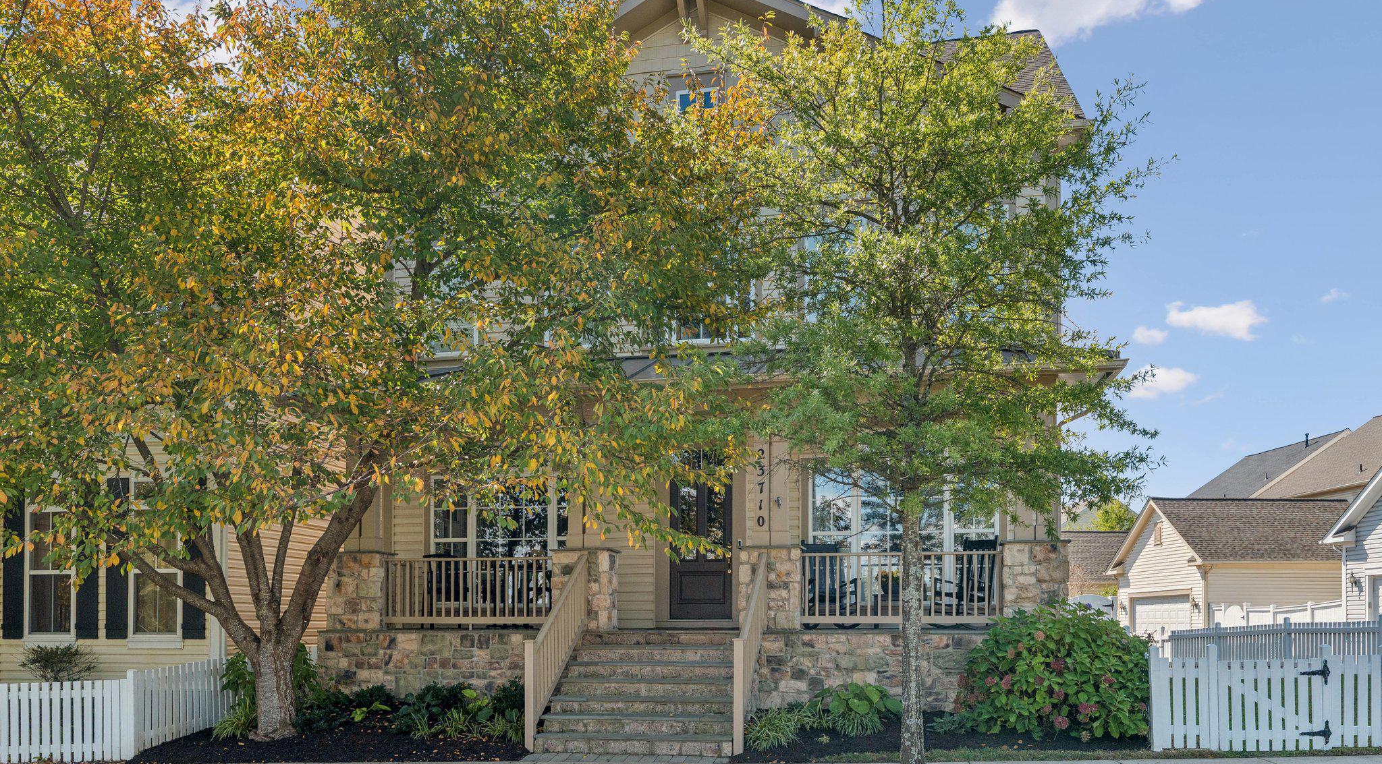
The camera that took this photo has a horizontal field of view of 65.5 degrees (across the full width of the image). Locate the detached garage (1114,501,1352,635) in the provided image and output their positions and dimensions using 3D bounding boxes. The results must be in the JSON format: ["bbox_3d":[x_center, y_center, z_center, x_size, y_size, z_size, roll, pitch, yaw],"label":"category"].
[{"bbox_3d":[21.100,7.350,40.700,7.600,5.800,7.500,0,0,-2],"label":"detached garage"}]

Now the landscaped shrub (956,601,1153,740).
[{"bbox_3d":[3.900,3.090,11.500,2.000,1.420,1.600,0,0,7],"label":"landscaped shrub"}]

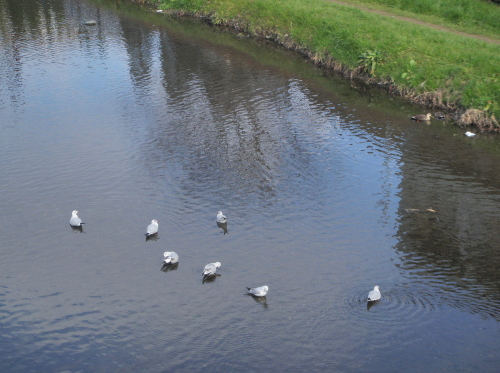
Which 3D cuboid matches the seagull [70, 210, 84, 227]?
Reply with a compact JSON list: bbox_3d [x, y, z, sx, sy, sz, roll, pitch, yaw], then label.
[{"bbox_3d":[-2.609,0.485,15.993,0.330,0.220,0.130,15,22,40],"label":"seagull"}]

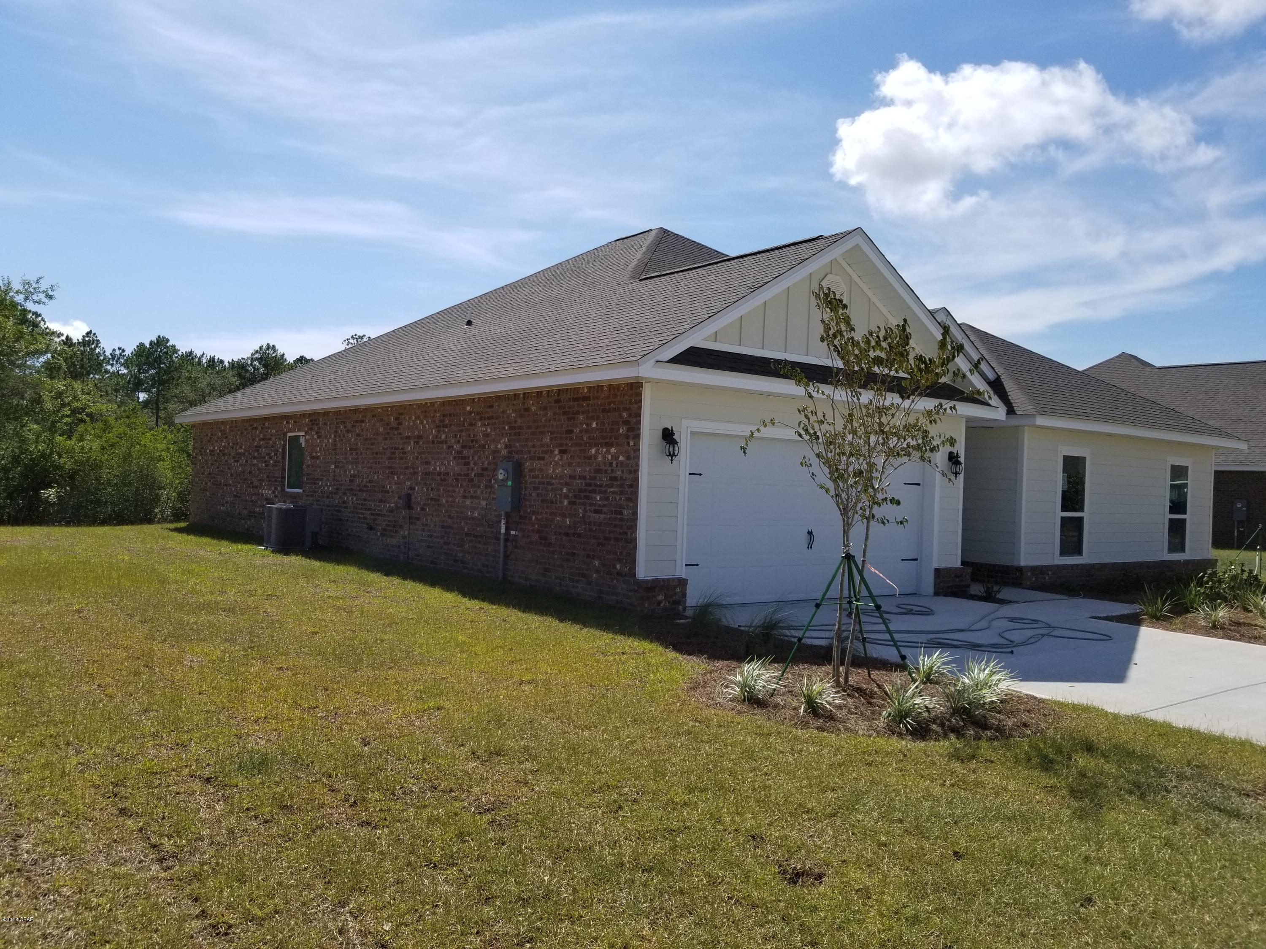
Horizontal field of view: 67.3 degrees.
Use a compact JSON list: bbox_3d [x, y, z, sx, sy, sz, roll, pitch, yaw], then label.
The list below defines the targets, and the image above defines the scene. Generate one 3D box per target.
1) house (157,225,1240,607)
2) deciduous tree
[{"bbox_3d":[0.420,-1.730,22.000,15.600,7.100,18.300,3,-1,-39],"label":"house"},{"bbox_3d":[1.850,0.090,7.650,1.850,3.200,1.800,2,-1,0],"label":"deciduous tree"}]

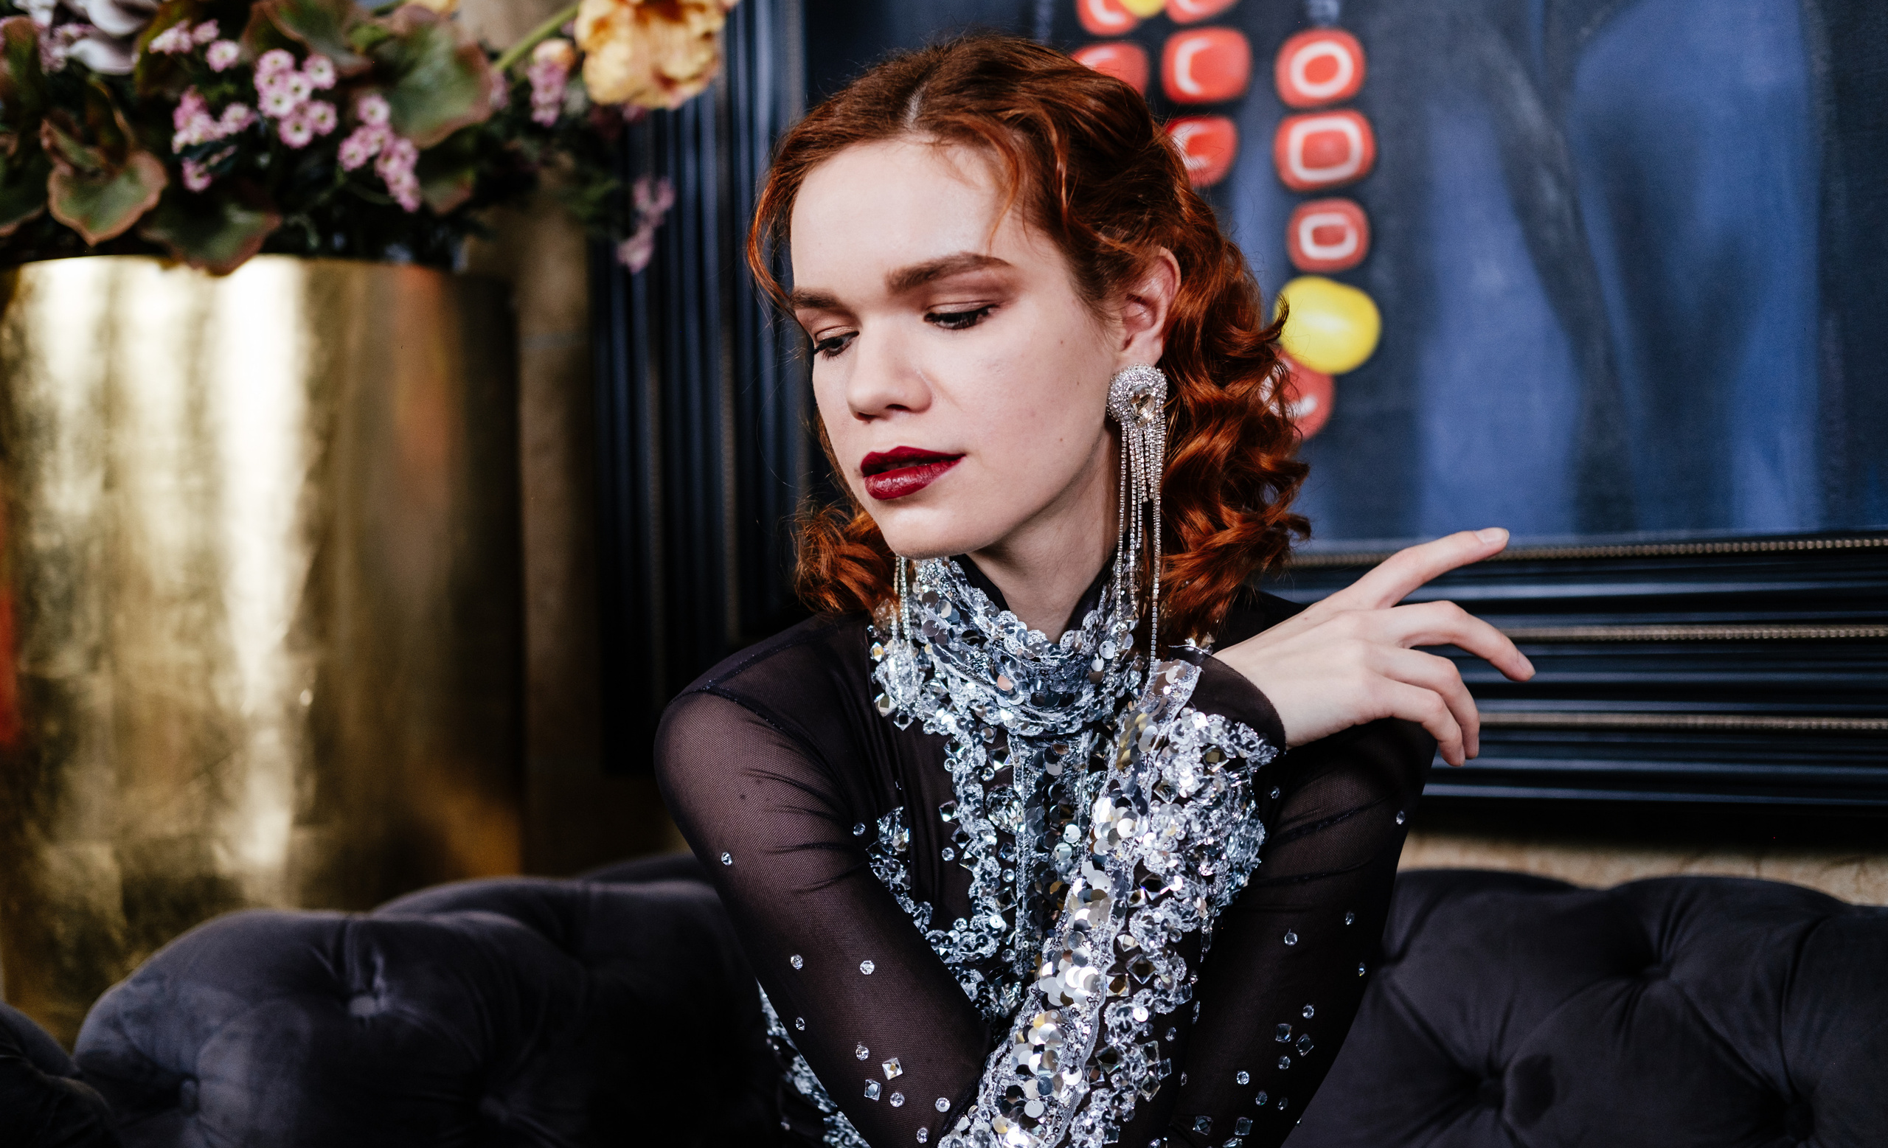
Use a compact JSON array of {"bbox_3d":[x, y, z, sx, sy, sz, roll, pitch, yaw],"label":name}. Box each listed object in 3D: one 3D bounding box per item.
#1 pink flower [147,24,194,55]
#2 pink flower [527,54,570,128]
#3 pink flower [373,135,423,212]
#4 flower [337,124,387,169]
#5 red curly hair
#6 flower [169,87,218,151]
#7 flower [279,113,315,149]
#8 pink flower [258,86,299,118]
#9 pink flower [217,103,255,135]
[{"bbox_3d":[-0.512,-0.354,1.840,0.029,0.020,0.026,-2,1,-12],"label":"pink flower"},{"bbox_3d":[-0.274,-0.333,1.920,0.028,0.047,0.030,-2,1,-12],"label":"pink flower"},{"bbox_3d":[-0.362,-0.265,1.840,0.031,0.047,0.033,-2,1,-12],"label":"pink flower"},{"bbox_3d":[-0.386,-0.283,1.840,0.030,0.028,0.028,-2,1,-12],"label":"flower"},{"bbox_3d":[0.037,-0.105,1.250,0.235,0.280,0.265,-1,9,38],"label":"red curly hair"},{"bbox_3d":[-0.493,-0.299,1.830,0.030,0.039,0.032,-2,1,-12],"label":"flower"},{"bbox_3d":[-0.424,-0.290,1.820,0.022,0.022,0.020,-2,1,-12],"label":"flower"},{"bbox_3d":[-0.436,-0.309,1.820,0.024,0.021,0.020,-2,1,-12],"label":"pink flower"},{"bbox_3d":[-0.464,-0.298,1.820,0.023,0.020,0.020,-2,1,-12],"label":"pink flower"}]

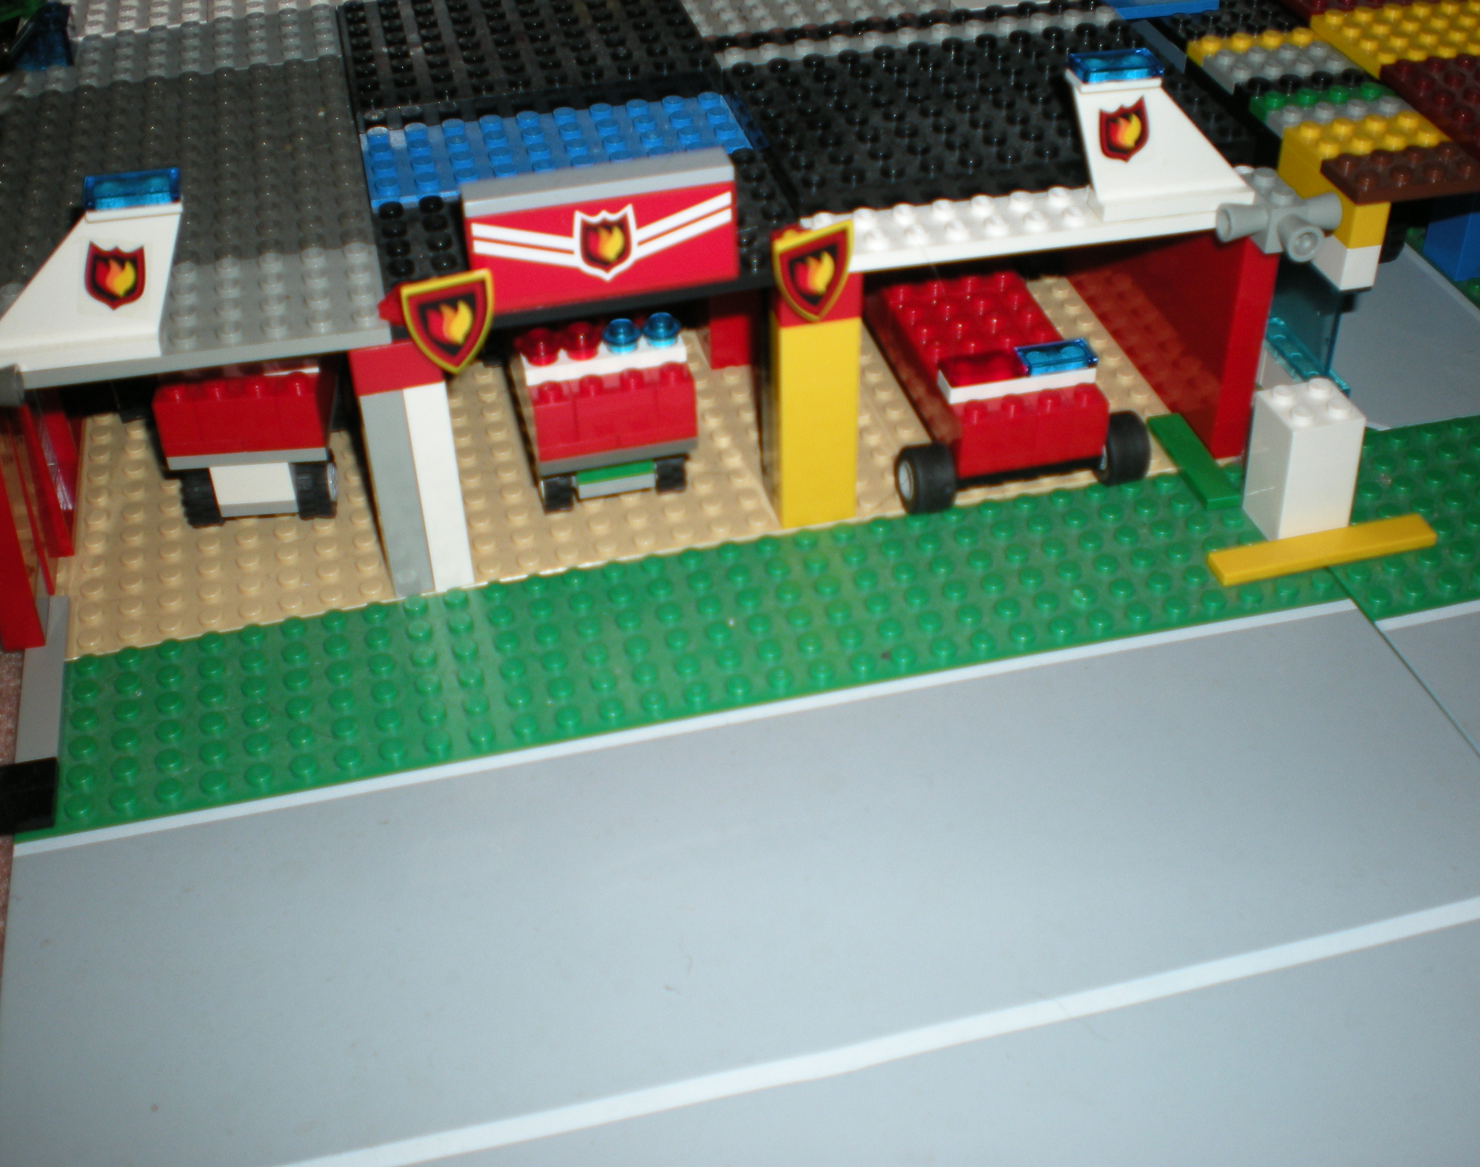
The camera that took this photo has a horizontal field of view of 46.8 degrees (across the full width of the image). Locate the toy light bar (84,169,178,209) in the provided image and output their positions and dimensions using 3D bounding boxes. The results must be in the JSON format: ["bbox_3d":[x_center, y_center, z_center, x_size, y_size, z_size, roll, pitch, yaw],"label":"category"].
[{"bbox_3d":[-0.100,-0.065,0.282,0.016,0.003,0.008,-9,39,-8],"label":"toy light bar"}]

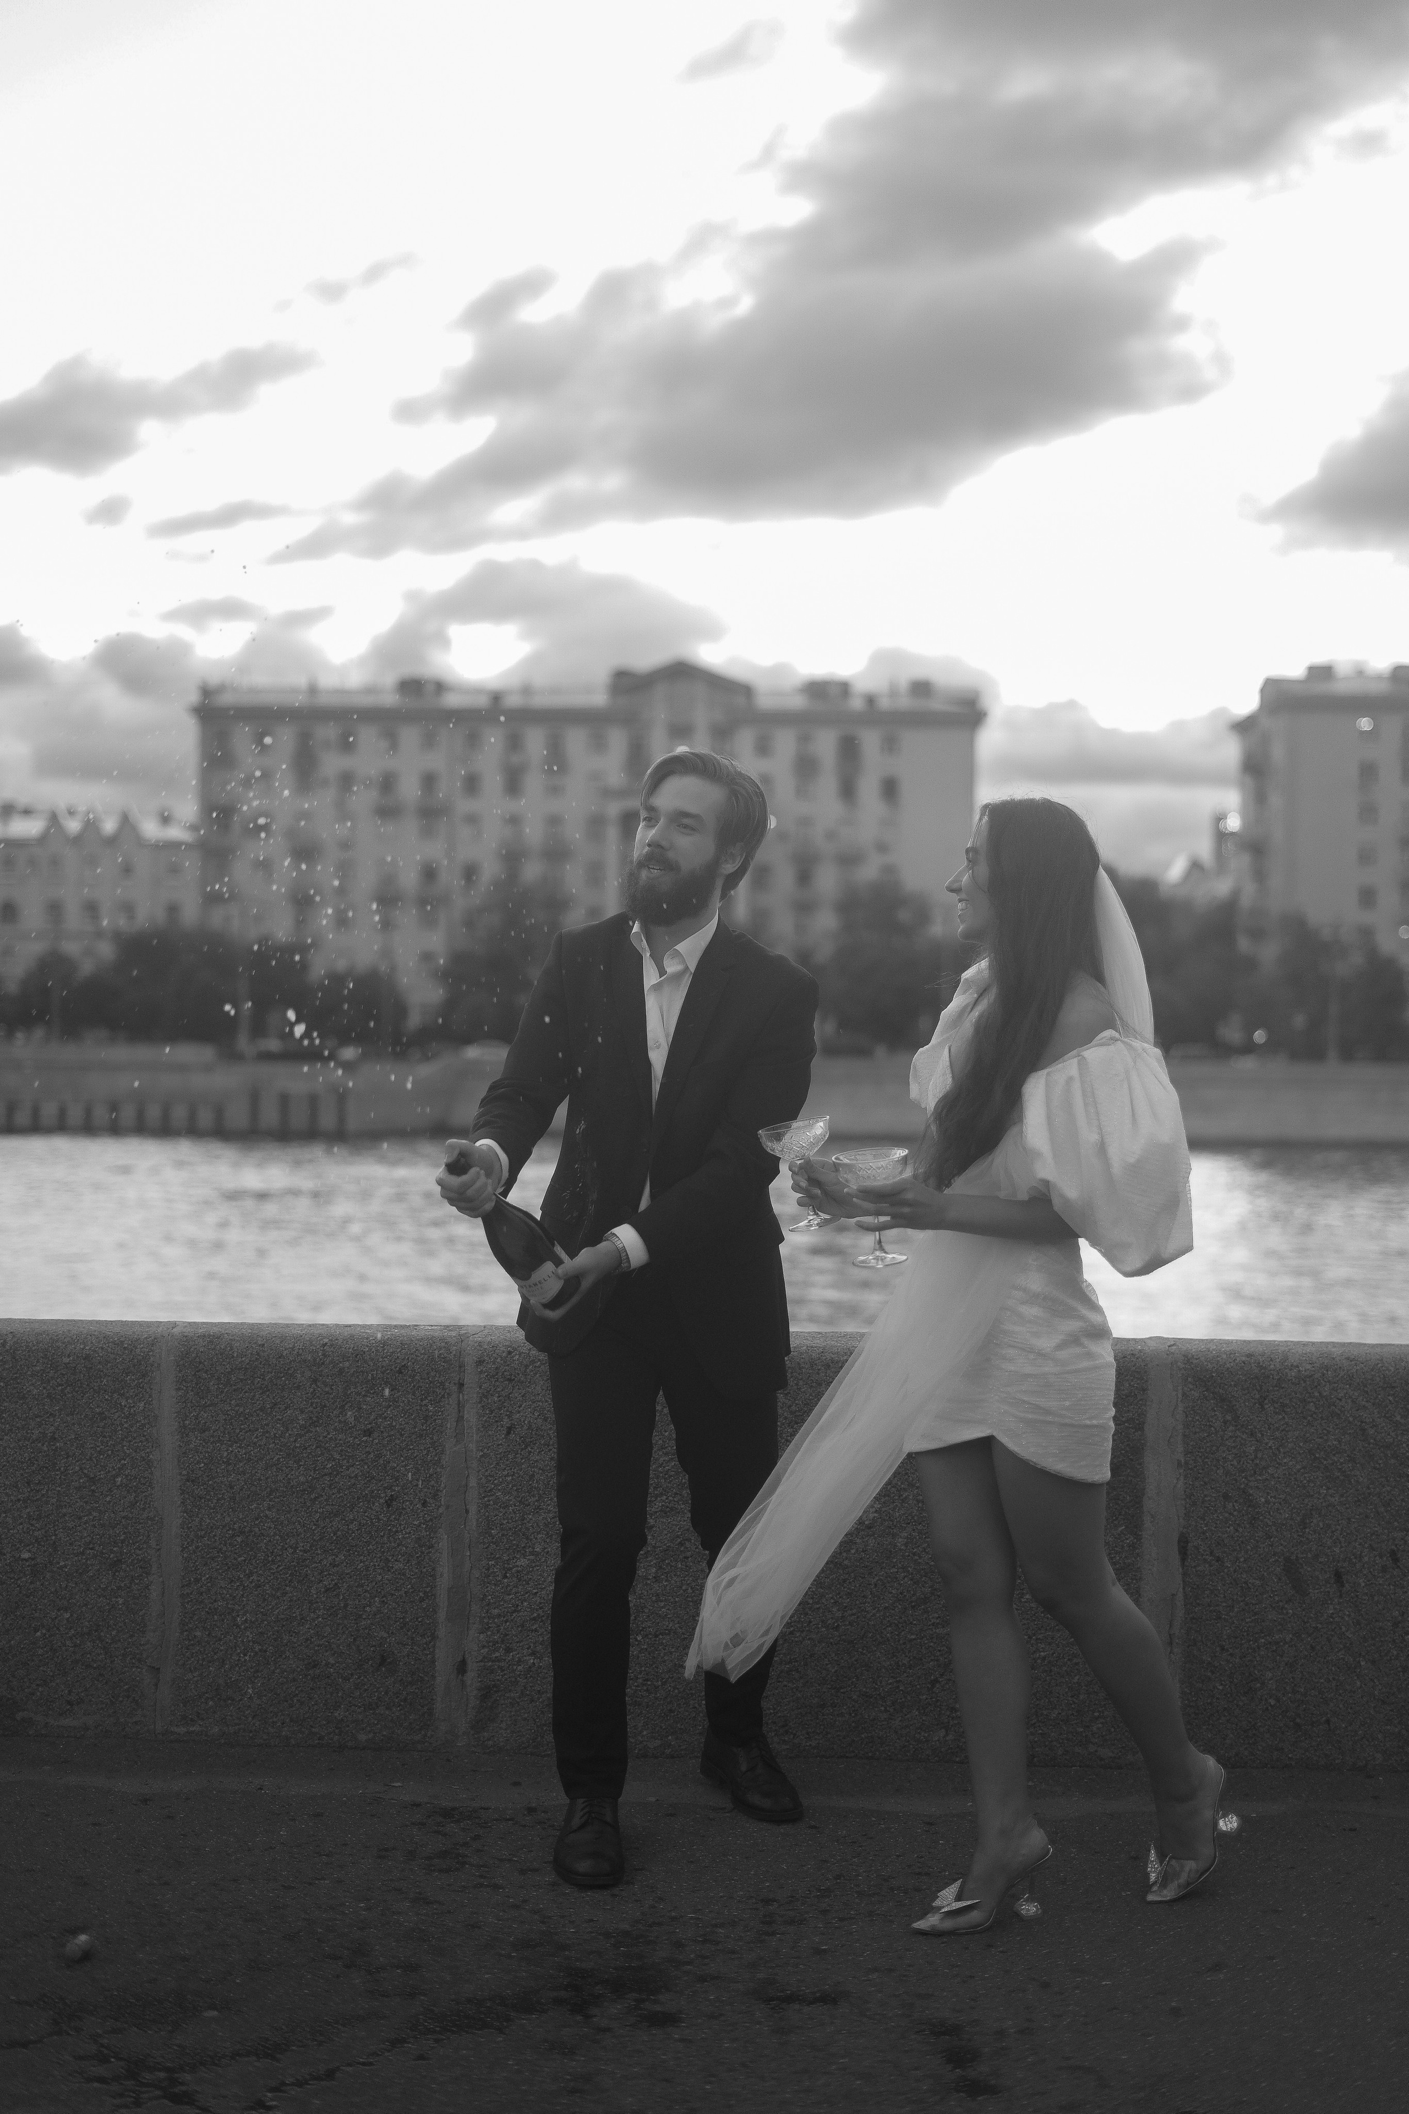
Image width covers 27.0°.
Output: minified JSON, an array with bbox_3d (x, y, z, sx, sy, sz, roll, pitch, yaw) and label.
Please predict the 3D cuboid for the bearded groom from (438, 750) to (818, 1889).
[{"bbox_3d":[-0.070,0.397,4.760,0.530,1.790,0.700,1,0,18],"label":"bearded groom"}]

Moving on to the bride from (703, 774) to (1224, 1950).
[{"bbox_3d":[0.431,0.452,4.388,0.800,1.685,0.500,1,0,-24],"label":"bride"}]

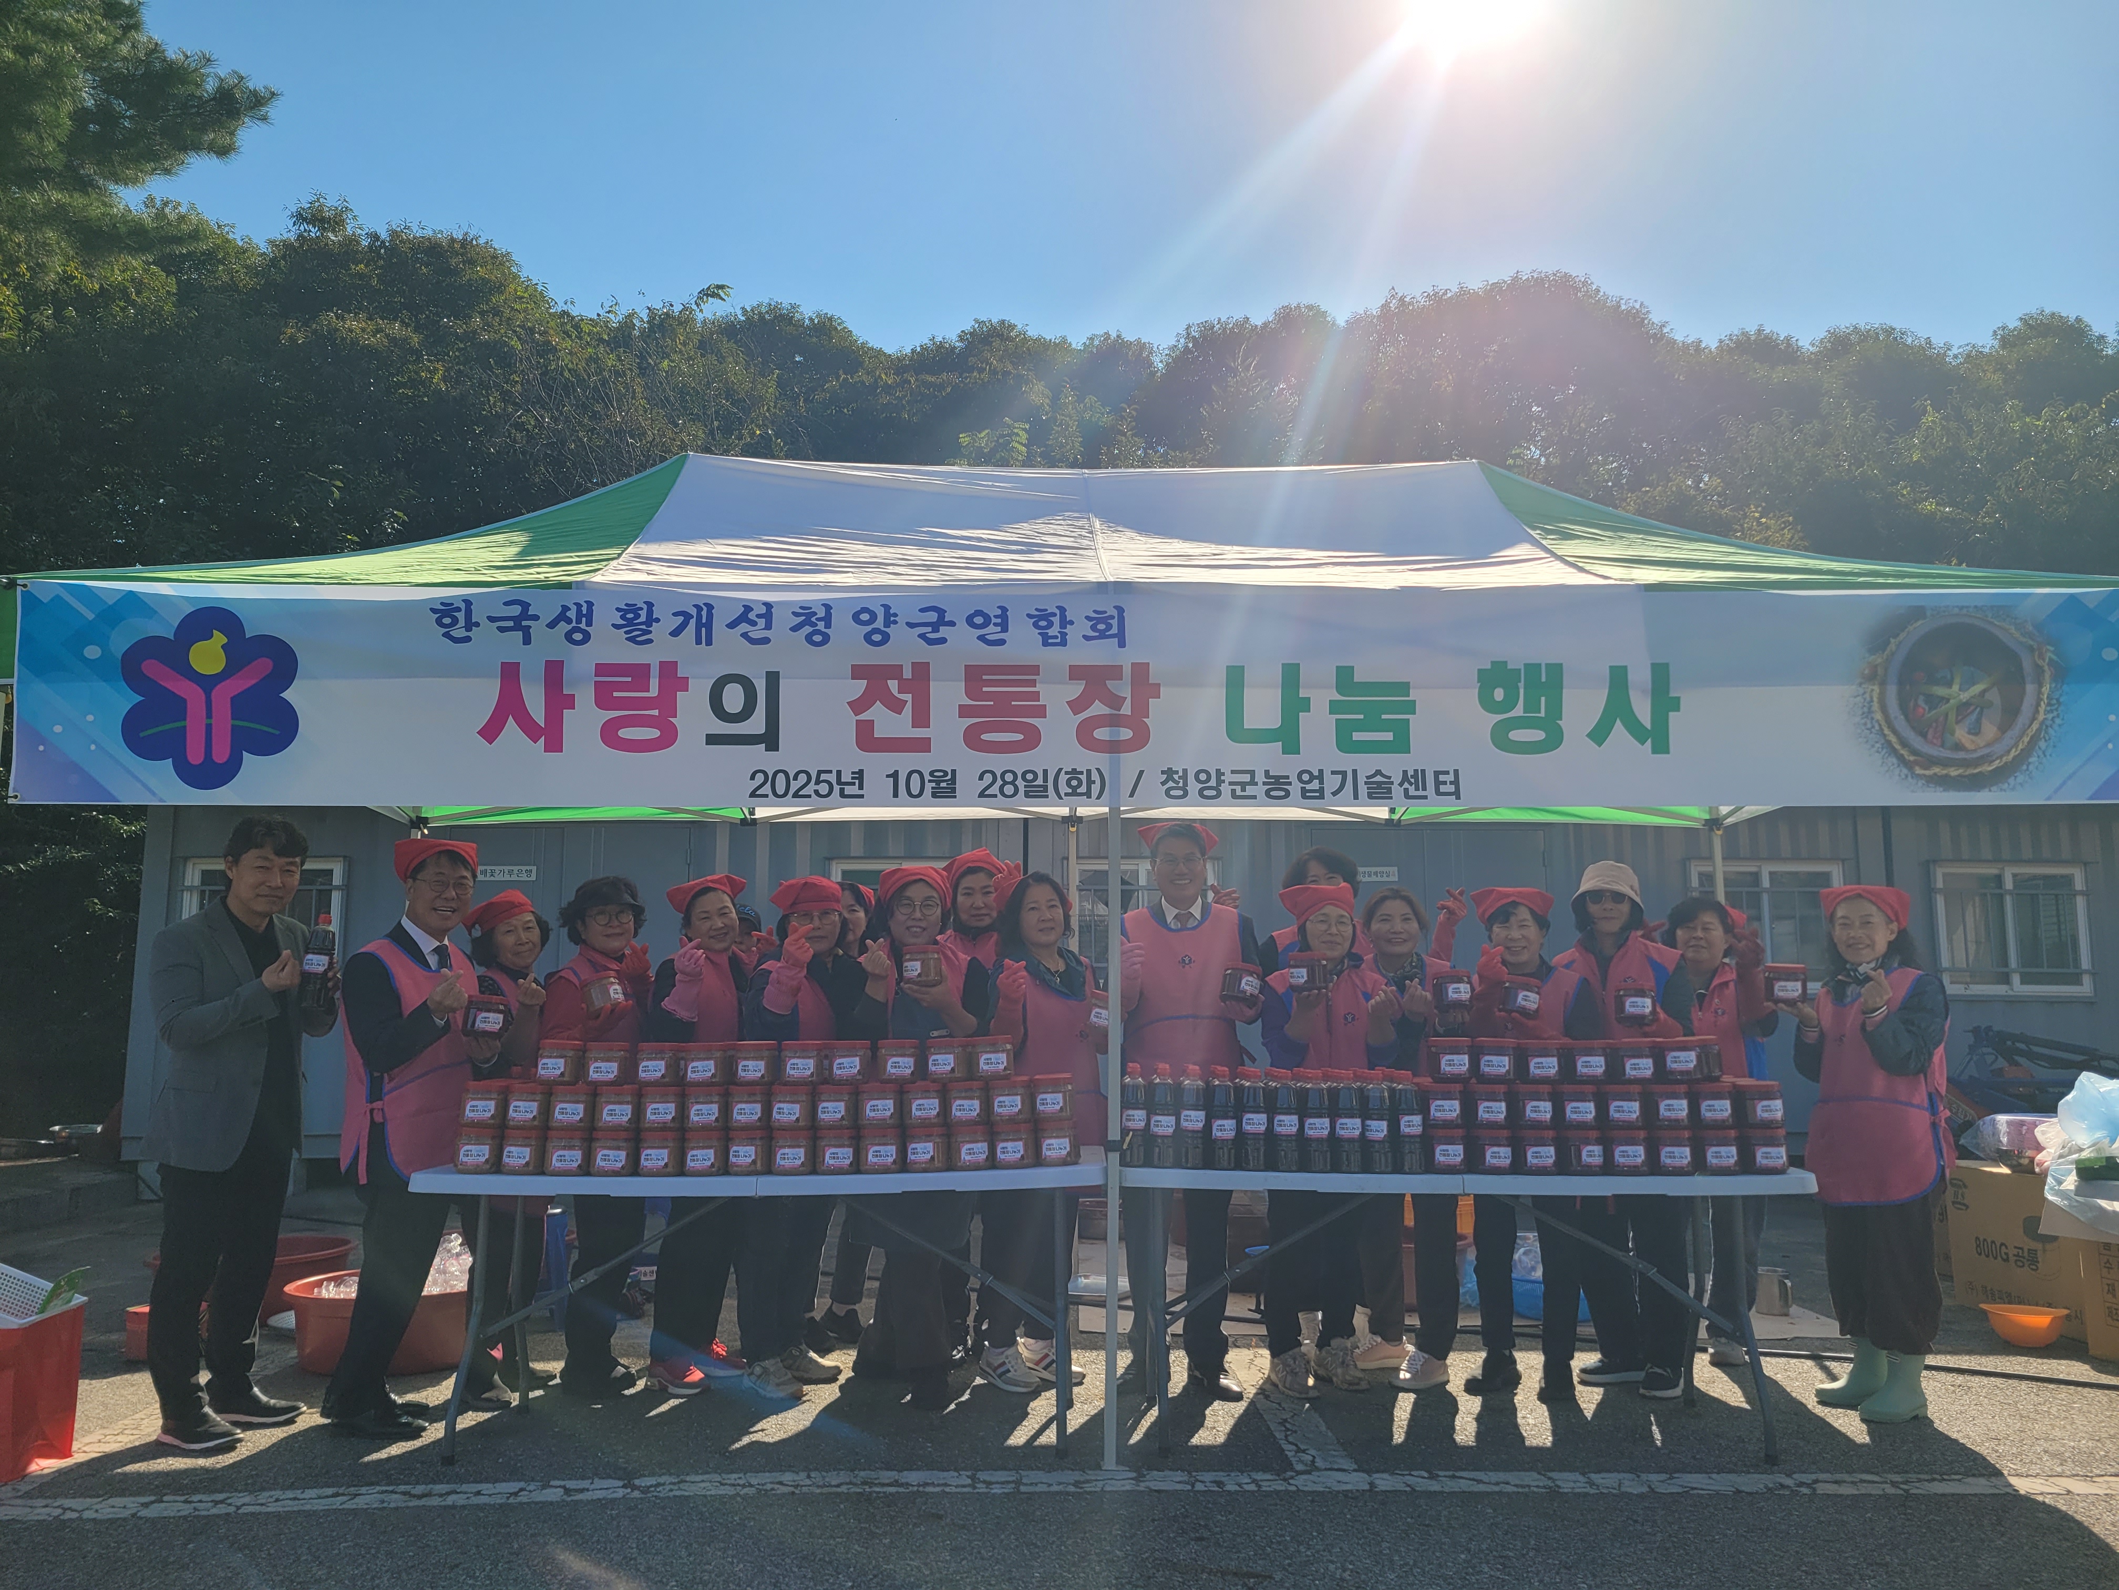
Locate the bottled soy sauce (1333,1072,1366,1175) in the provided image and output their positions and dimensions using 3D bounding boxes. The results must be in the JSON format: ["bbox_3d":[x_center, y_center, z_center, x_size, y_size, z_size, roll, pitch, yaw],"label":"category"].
[{"bbox_3d":[0.790,0.894,4.328,0.080,0.271,0.080,-1,-8,8],"label":"bottled soy sauce"}]

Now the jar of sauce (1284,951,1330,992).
[{"bbox_3d":[0.723,0.517,4.653,0.113,0.115,0.113,7,-10,-43],"label":"jar of sauce"}]

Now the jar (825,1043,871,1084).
[{"bbox_3d":[-0.564,0.724,4.287,0.105,0.115,0.105,0,-8,-1],"label":"jar"}]

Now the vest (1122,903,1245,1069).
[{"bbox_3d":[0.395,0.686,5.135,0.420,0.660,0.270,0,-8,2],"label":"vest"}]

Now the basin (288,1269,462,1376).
[{"bbox_3d":[-2.240,1.768,5.363,0.680,0.252,0.680,3,-8,-20],"label":"basin"}]

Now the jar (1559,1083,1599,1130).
[{"bbox_3d":[1.393,0.838,4.272,0.105,0.115,0.105,-2,-8,18],"label":"jar"}]

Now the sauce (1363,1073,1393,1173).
[{"bbox_3d":[0.855,0.875,4.259,0.078,0.265,0.078,-1,-8,6],"label":"sauce"}]

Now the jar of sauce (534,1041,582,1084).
[{"bbox_3d":[-1.343,0.718,4.275,0.110,0.114,0.110,0,-7,0],"label":"jar of sauce"}]

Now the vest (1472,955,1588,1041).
[{"bbox_3d":[1.434,0.836,4.915,0.400,0.660,0.270,-2,-7,14],"label":"vest"}]

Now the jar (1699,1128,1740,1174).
[{"bbox_3d":[1.782,0.964,4.299,0.113,0.120,0.113,-2,-8,13],"label":"jar"}]

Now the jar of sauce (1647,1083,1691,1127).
[{"bbox_3d":[1.658,0.844,4.325,0.113,0.120,0.113,-1,-8,11],"label":"jar of sauce"}]

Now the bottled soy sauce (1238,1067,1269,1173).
[{"bbox_3d":[0.531,0.888,4.349,0.080,0.271,0.080,0,-8,4],"label":"bottled soy sauce"}]

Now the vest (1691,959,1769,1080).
[{"bbox_3d":[2.179,0.841,5.336,0.460,0.620,0.270,-4,-9,31],"label":"vest"}]

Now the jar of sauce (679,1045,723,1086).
[{"bbox_3d":[-0.972,0.733,4.334,0.113,0.120,0.113,2,-8,-12],"label":"jar of sauce"}]

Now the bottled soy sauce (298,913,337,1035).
[{"bbox_3d":[-2.016,0.458,4.340,0.078,0.265,0.078,7,-6,-7],"label":"bottled soy sauce"}]

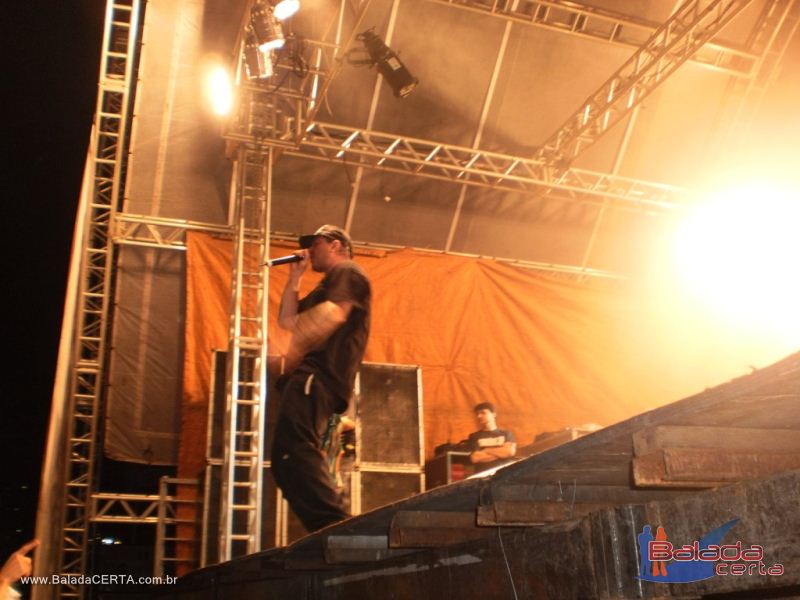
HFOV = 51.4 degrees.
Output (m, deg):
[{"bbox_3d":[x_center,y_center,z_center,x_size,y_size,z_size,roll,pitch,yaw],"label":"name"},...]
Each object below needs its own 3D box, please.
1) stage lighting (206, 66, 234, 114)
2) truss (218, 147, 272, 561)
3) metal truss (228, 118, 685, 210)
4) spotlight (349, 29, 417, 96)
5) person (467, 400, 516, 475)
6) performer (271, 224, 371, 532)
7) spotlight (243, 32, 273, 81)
[{"bbox_3d":[-1.696,-1.980,7.863,0.280,0.320,0.380,13,2,-34],"label":"stage lighting"},{"bbox_3d":[-1.443,0.470,7.873,0.300,4.210,0.310,6,-22,-19],"label":"truss"},{"bbox_3d":[0.950,-1.504,9.579,5.870,0.310,0.310,6,-22,-19],"label":"metal truss"},{"bbox_3d":[-0.169,-2.138,7.612,0.360,0.660,0.300,-32,1,8],"label":"spotlight"},{"bbox_3d":[0.925,1.864,8.211,0.520,1.720,0.360,-7,-21,13],"label":"person"},{"bbox_3d":[-0.404,0.399,4.232,0.500,1.730,0.520,2,-21,-10],"label":"performer"},{"bbox_3d":[-1.314,-2.271,7.726,0.260,0.420,0.270,-8,-1,17],"label":"spotlight"}]

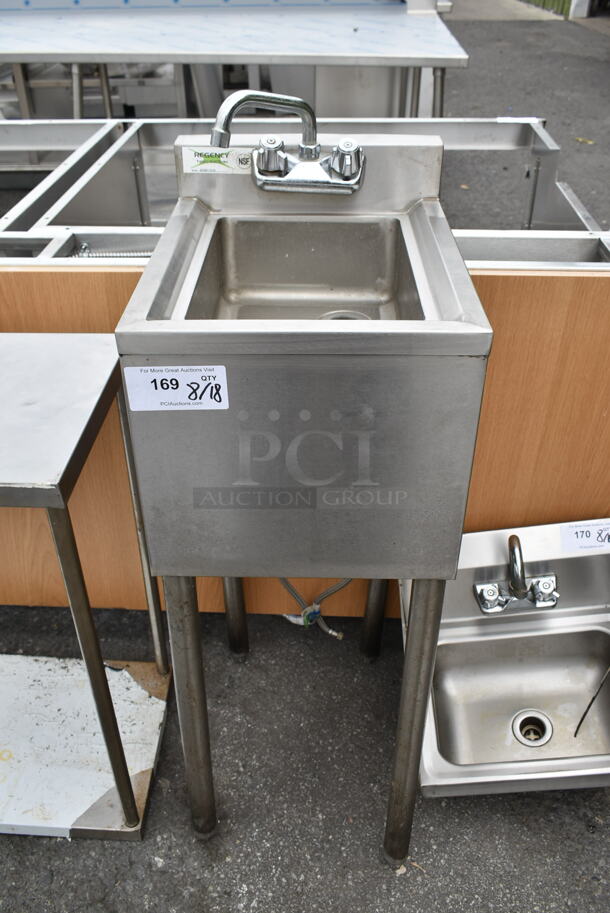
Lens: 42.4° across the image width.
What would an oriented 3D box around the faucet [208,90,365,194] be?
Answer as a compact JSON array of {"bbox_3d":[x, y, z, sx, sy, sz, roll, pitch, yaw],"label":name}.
[{"bbox_3d":[-0.022,-0.414,1.043,0.207,0.131,0.072,0,35,1],"label":"faucet"}]

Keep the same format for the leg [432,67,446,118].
[{"bbox_3d":[0.551,-1.238,3.405,0.041,0.828,0.041,0,35,1],"label":"leg"}]

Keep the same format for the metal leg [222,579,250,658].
[{"bbox_3d":[-0.147,0.156,1.535,0.042,0.684,0.042,0,35,1],"label":"metal leg"}]

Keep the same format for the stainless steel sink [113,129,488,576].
[{"bbox_3d":[0.003,-0.152,1.026,0.364,0.397,0.478,0,35,1],"label":"stainless steel sink"}]

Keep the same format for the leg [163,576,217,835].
[{"bbox_3d":[-0.171,0.398,1.197,0.042,0.693,0.042,2,38,0],"label":"leg"}]

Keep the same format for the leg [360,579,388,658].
[{"bbox_3d":[0.148,0.160,1.531,0.042,0.688,0.042,1,35,1],"label":"leg"}]

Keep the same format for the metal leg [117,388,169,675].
[{"bbox_3d":[-0.293,0.154,1.435,0.025,0.714,0.025,0,35,1],"label":"metal leg"}]

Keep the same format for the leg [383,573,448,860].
[{"bbox_3d":[0.161,0.416,1.179,0.042,0.703,0.042,0,35,1],"label":"leg"}]

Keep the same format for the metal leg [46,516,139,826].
[{"bbox_3d":[-0.302,0.346,1.163,0.025,0.714,0.025,0,35,1],"label":"metal leg"}]

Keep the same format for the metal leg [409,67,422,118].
[{"bbox_3d":[0.632,-2.017,4.514,0.041,0.828,0.041,0,35,1],"label":"metal leg"}]

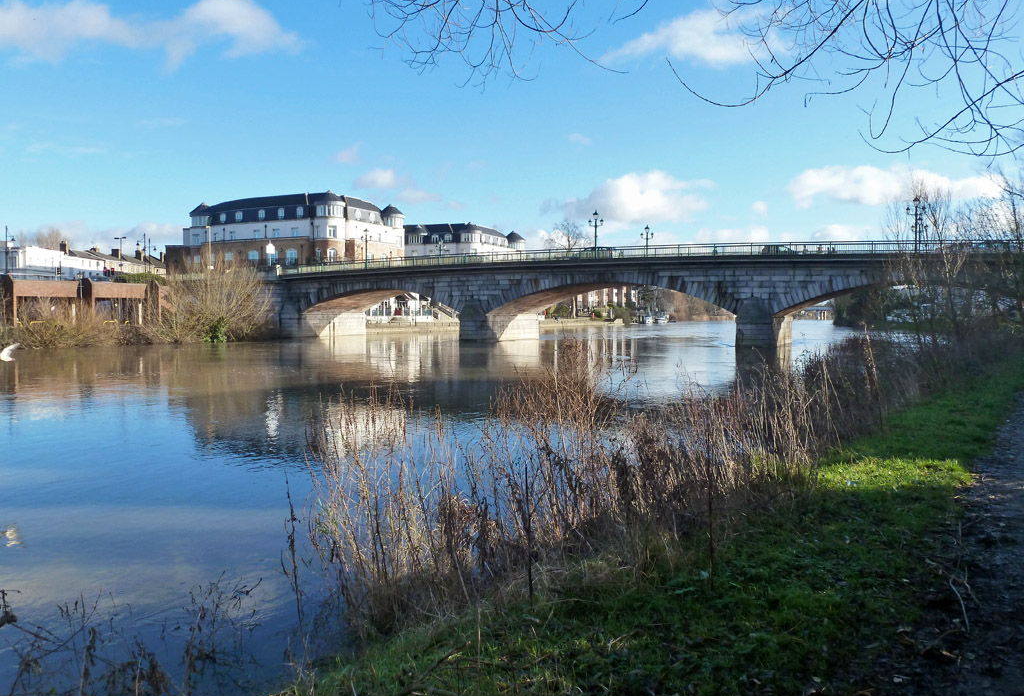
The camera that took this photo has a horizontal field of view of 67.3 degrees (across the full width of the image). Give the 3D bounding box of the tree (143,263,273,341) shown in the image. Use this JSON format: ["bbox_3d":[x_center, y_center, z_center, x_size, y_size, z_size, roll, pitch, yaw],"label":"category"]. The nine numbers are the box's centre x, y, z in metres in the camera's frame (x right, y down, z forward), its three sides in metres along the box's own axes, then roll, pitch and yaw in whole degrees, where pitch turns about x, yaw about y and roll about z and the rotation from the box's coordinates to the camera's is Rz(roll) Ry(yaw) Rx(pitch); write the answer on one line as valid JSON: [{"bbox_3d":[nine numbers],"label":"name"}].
[{"bbox_3d":[-27.948,-4.274,70.882,10.700,7.500,8.300,-1,3,-21],"label":"tree"}]

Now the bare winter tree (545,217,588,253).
[{"bbox_3d":[11.957,-17.207,165.380,10.500,21.560,10.000,0,3,4],"label":"bare winter tree"}]

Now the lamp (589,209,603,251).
[{"bbox_3d":[7.033,-9.354,64.172,1.400,4.200,0.500,2,3,28],"label":"lamp"}]

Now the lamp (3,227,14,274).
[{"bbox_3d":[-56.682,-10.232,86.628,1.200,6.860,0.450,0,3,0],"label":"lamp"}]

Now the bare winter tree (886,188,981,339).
[{"bbox_3d":[23.175,-4.575,42.330,4.700,8.770,4.500,2,3,29],"label":"bare winter tree"}]

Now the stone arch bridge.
[{"bbox_3d":[9.715,-4.448,70.292,75.000,8.300,13.400,2,3,28],"label":"stone arch bridge"}]

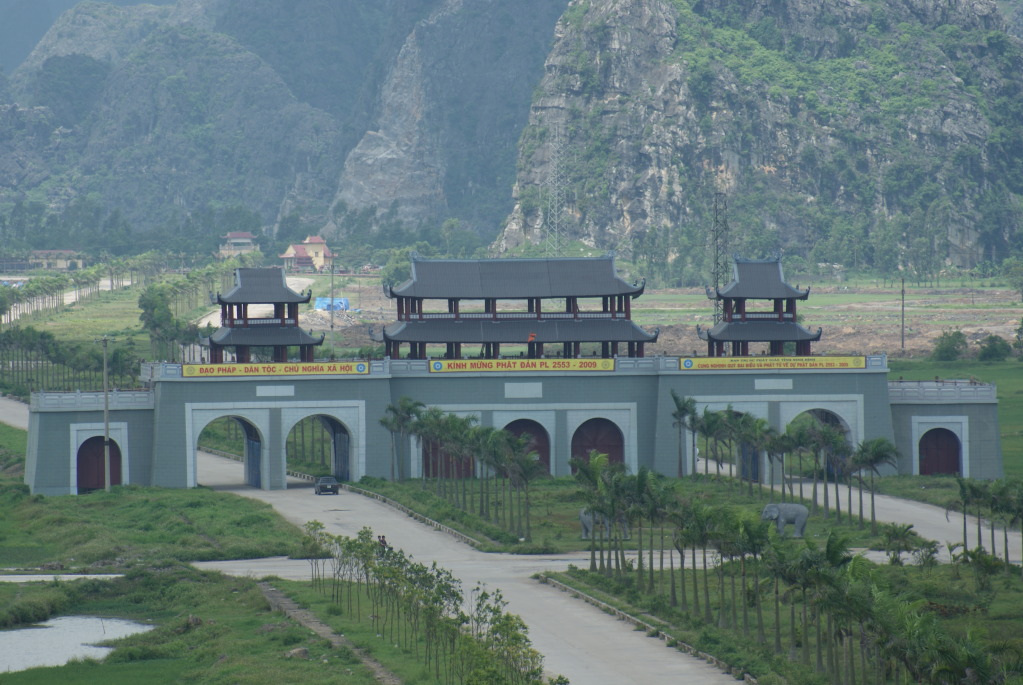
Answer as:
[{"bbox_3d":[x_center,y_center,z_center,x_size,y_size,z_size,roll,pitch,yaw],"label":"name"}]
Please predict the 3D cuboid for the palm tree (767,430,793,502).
[{"bbox_3d":[21.302,10.018,709.764,2.200,6.096,2.200,0,1,0],"label":"palm tree"}]

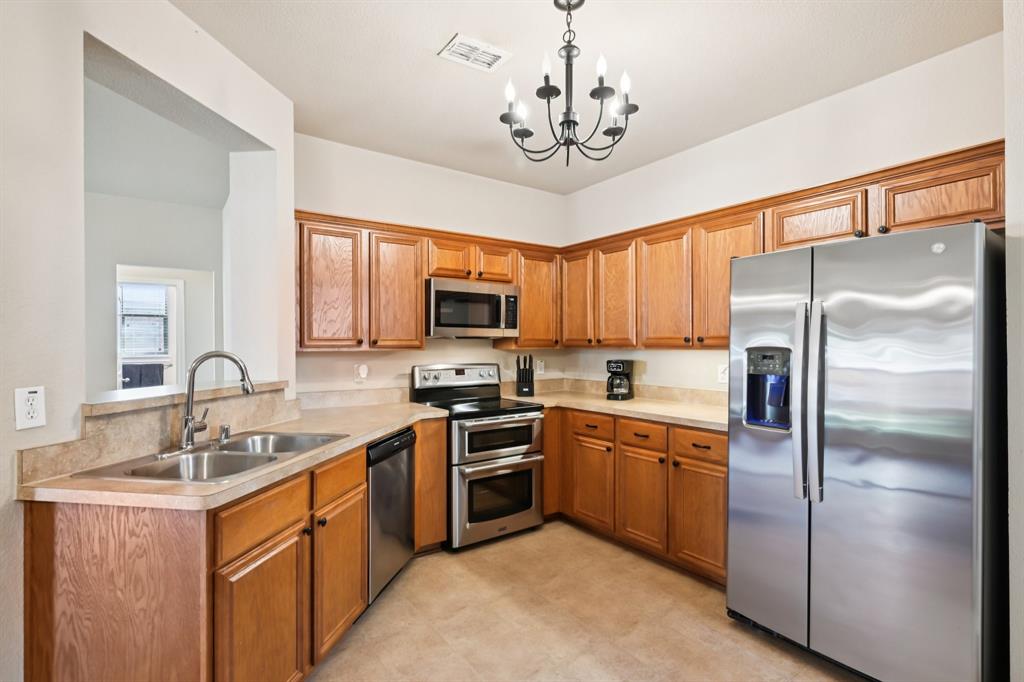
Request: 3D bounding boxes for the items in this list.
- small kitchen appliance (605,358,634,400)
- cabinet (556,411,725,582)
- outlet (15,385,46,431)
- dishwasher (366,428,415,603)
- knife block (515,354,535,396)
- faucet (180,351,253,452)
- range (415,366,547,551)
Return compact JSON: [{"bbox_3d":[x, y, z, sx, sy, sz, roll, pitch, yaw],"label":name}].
[{"bbox_3d":[0.841,0.294,3.739,0.155,0.310,0.210,-1,-1,32],"label":"small kitchen appliance"},{"bbox_3d":[0.990,0.926,3.246,0.614,0.885,1.375,0,-1,-35],"label":"cabinet"},{"bbox_3d":[-1.458,0.203,1.465,0.012,0.122,0.077,0,-1,10],"label":"outlet"},{"bbox_3d":[-0.912,0.898,2.632,0.600,0.815,0.600,0,-1,10],"label":"dishwasher"},{"bbox_3d":[0.110,0.283,4.045,0.140,0.345,0.155,0,-1,-8],"label":"knife block"},{"bbox_3d":[-1.144,0.233,1.913,0.310,0.387,0.105,0,-1,10],"label":"faucet"},{"bbox_3d":[-0.248,0.779,3.521,0.760,1.193,0.680,0,-1,-35],"label":"range"}]

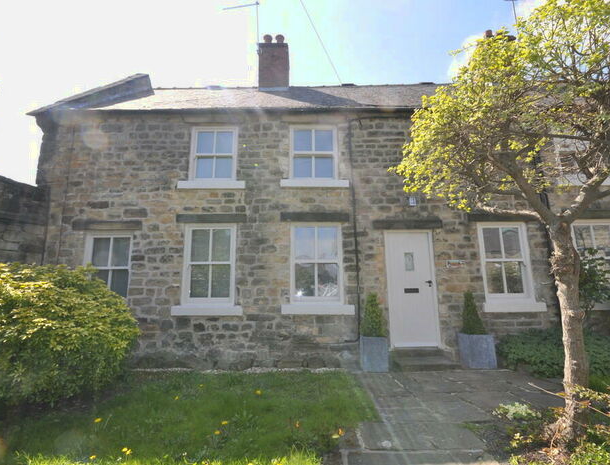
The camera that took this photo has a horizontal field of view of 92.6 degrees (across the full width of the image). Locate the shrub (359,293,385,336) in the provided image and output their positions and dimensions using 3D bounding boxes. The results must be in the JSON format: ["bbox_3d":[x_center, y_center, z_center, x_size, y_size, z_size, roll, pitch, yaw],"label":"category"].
[{"bbox_3d":[1.139,1.373,4.896,0.370,0.700,0.370,-1,-8,0],"label":"shrub"}]

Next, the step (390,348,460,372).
[{"bbox_3d":[1.957,2.101,4.805,1.000,0.220,0.480,-1,-8,0],"label":"step"}]

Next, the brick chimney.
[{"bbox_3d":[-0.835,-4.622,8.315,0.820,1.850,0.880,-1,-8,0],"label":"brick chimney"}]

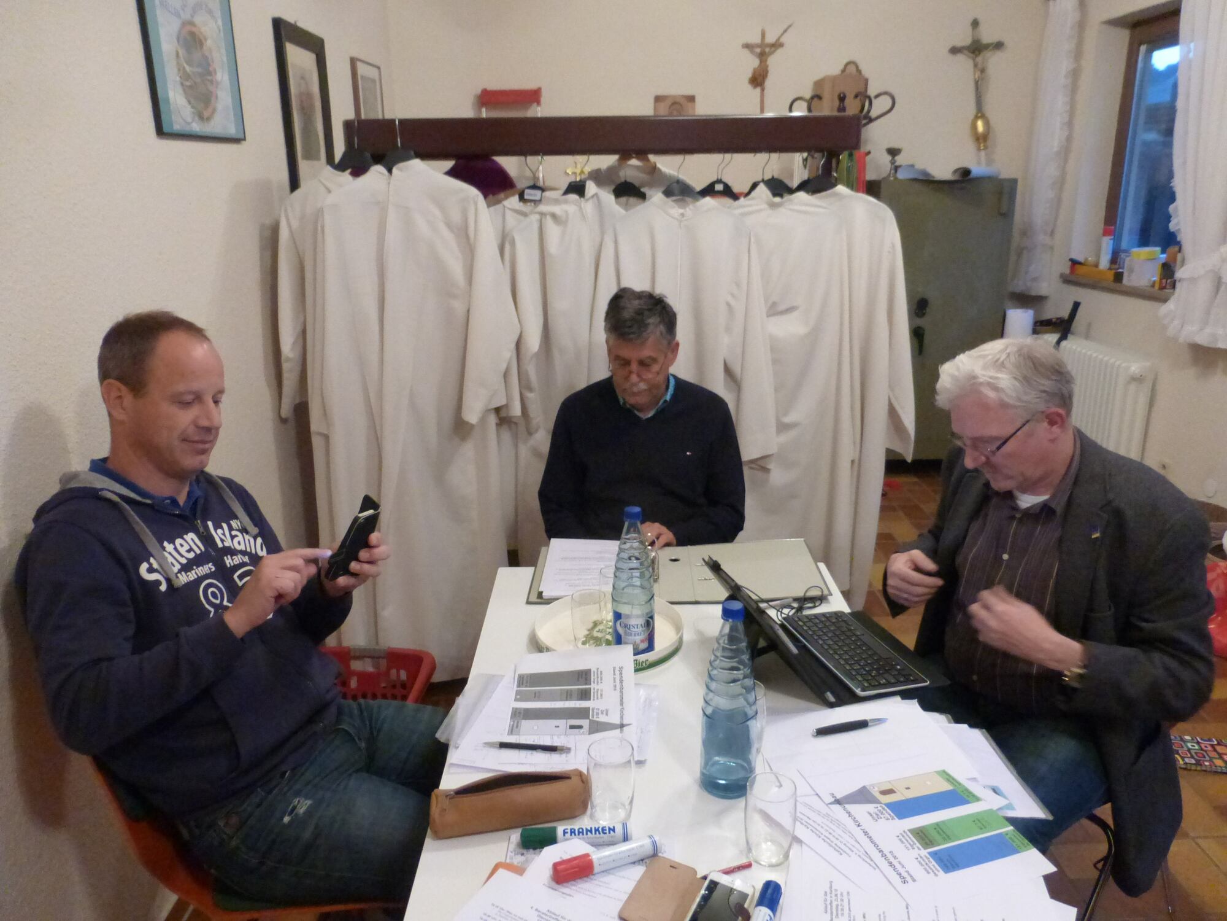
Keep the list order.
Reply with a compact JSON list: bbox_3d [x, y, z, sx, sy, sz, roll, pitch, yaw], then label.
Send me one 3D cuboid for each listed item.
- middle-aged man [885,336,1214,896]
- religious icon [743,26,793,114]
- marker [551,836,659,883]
[{"bbox_3d":[0.624,0.479,1.539,0.690,1.330,0.560,-11,20,-30],"label":"middle-aged man"},{"bbox_3d":[0.844,-2.133,4.872,0.260,0.490,0.080,-1,17,0],"label":"religious icon"},{"bbox_3d":[-0.006,0.516,1.150,0.146,0.026,0.026,-6,18,-18],"label":"marker"}]

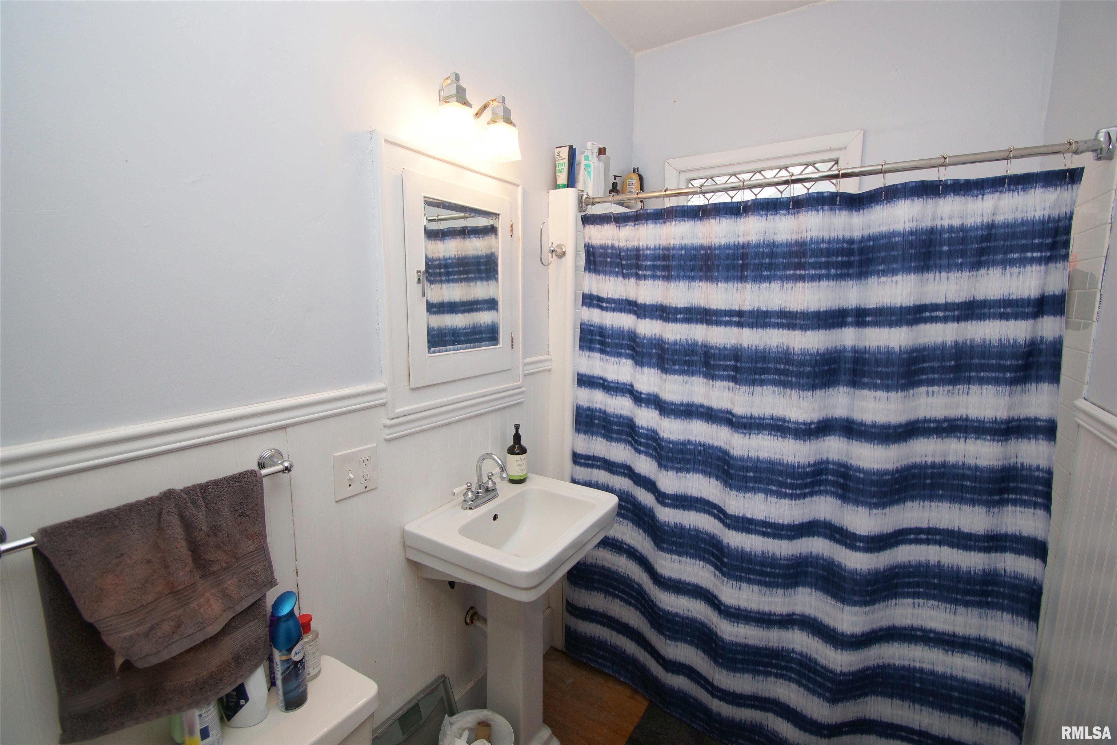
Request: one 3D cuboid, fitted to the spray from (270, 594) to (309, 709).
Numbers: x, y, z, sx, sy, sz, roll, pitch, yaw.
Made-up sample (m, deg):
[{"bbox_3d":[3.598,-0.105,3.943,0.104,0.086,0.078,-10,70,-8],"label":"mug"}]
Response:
[{"bbox_3d":[-0.532,0.548,0.924,0.055,0.238,0.053,0,9,-3],"label":"spray"}]

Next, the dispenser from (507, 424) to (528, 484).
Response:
[{"bbox_3d":[-0.143,0.278,1.617,0.071,0.204,0.071,-3,10,-21],"label":"dispenser"}]

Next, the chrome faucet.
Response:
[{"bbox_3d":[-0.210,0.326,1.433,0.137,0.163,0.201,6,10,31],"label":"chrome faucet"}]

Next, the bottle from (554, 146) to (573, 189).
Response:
[{"bbox_3d":[0.023,-0.754,1.740,0.061,0.160,0.045,2,9,10],"label":"bottle"}]

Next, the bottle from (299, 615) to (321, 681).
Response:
[{"bbox_3d":[-0.545,0.590,1.009,0.049,0.127,0.052,6,10,31],"label":"bottle"}]

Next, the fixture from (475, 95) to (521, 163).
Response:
[{"bbox_3d":[-0.175,-0.684,1.305,0.132,0.160,0.083,6,10,31],"label":"fixture"}]

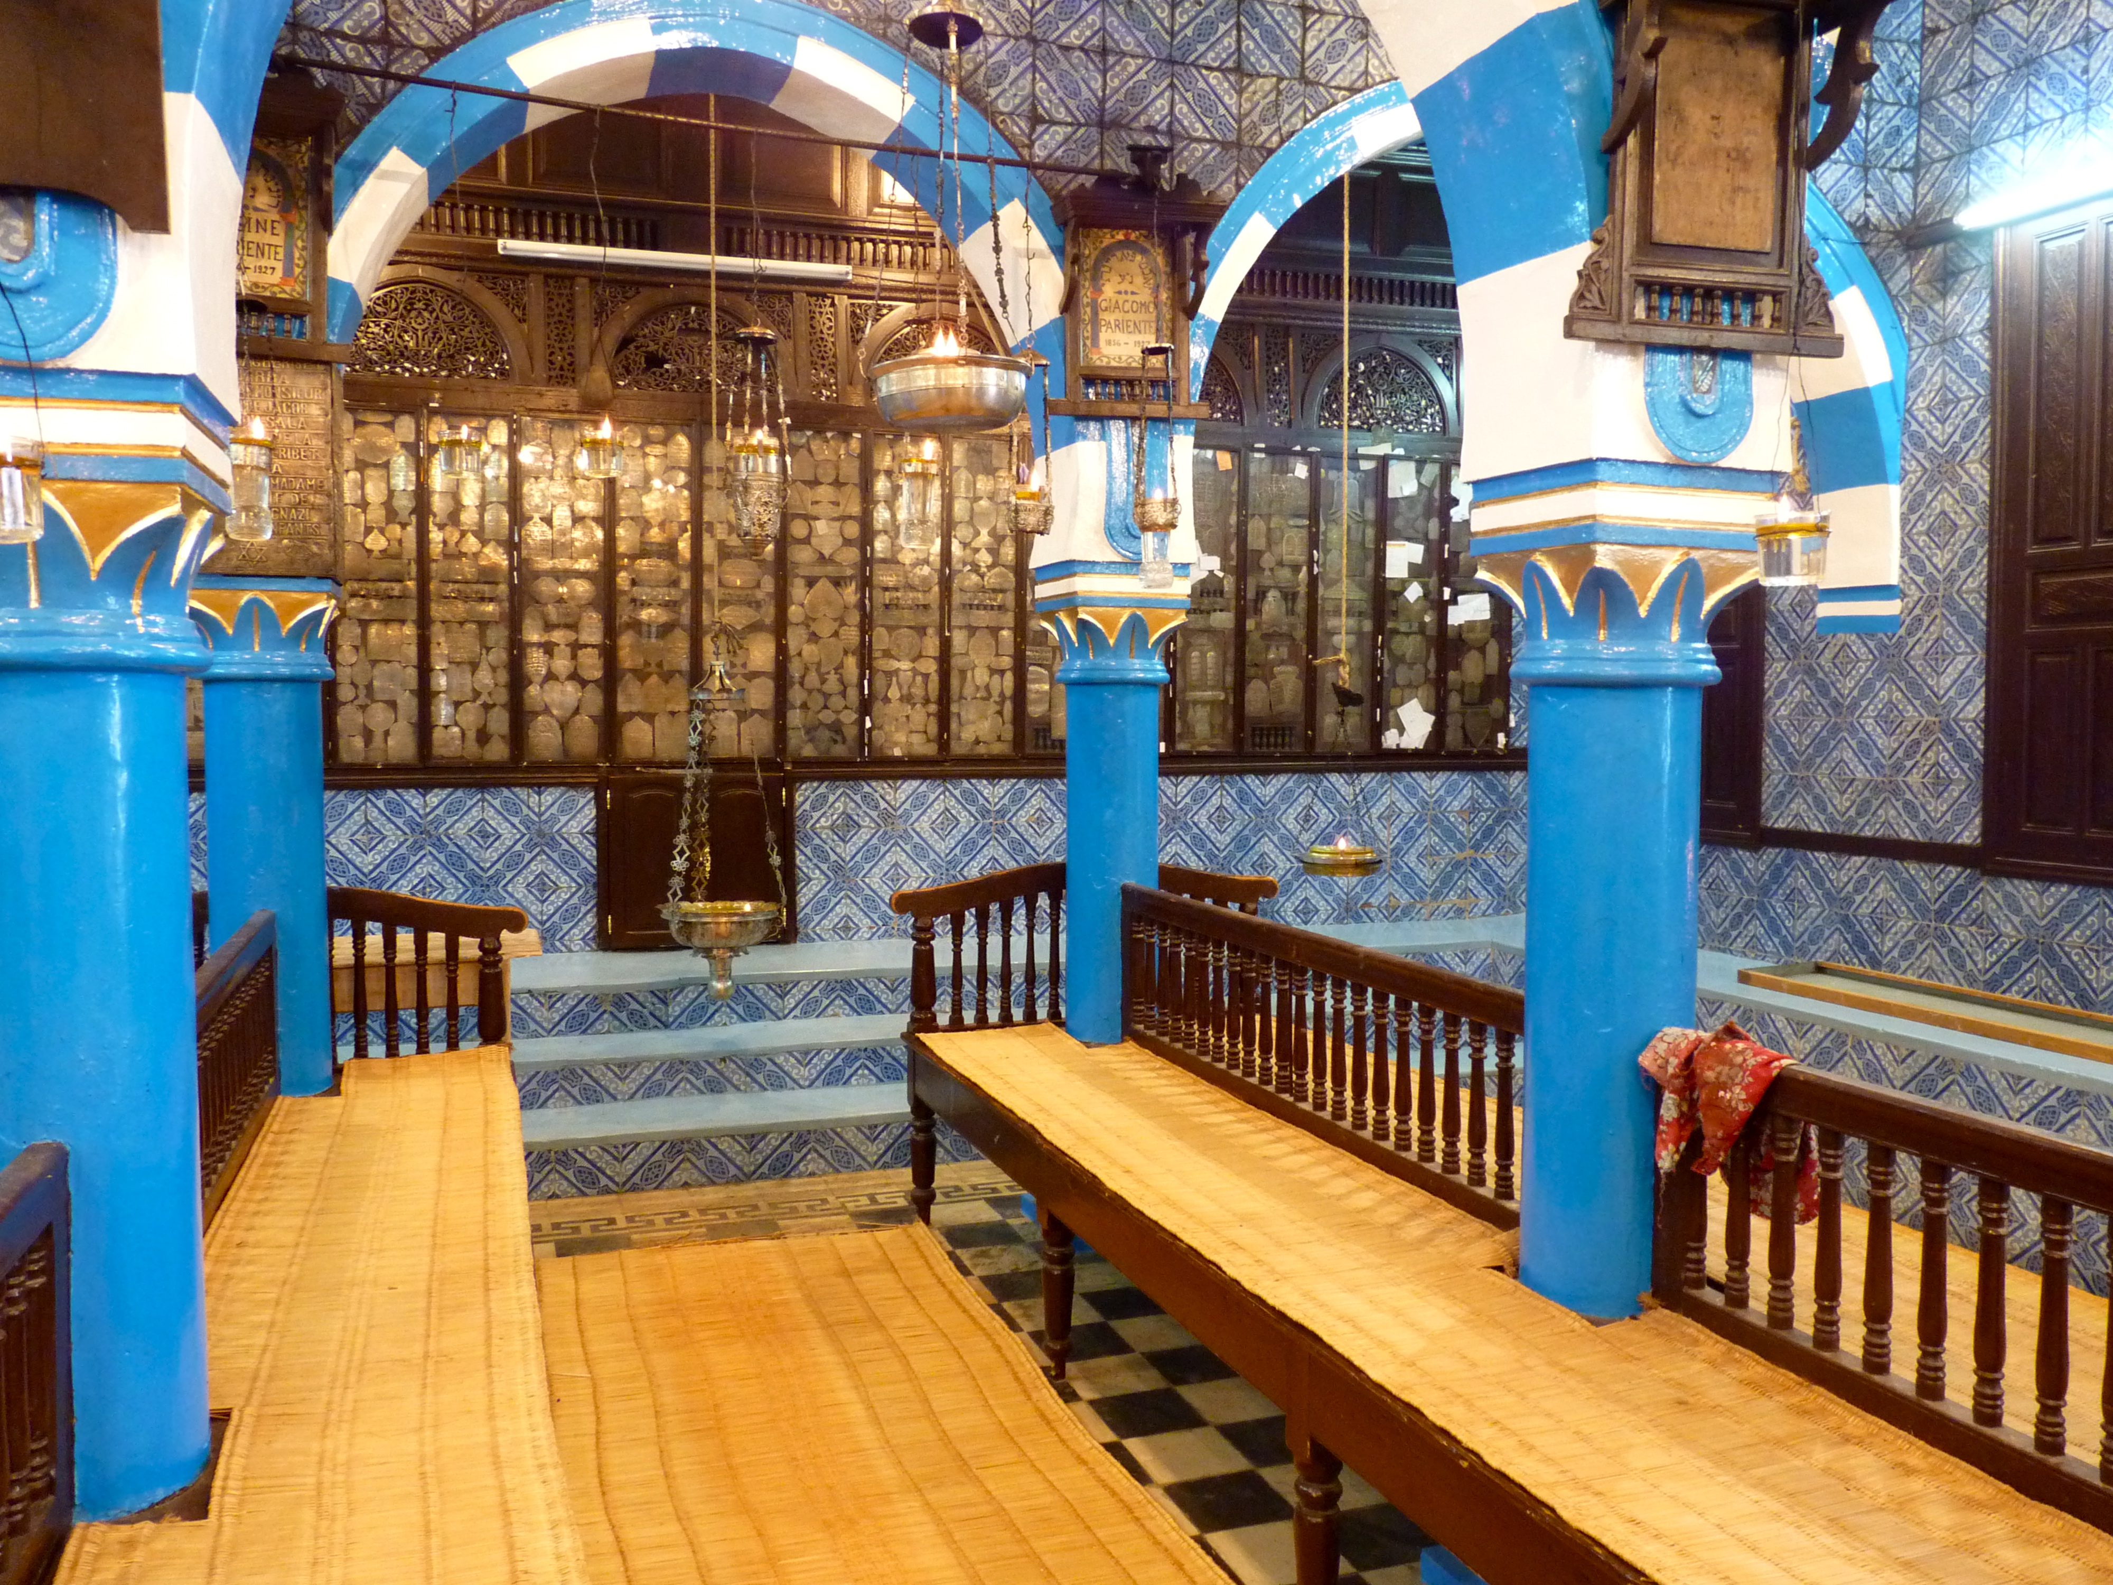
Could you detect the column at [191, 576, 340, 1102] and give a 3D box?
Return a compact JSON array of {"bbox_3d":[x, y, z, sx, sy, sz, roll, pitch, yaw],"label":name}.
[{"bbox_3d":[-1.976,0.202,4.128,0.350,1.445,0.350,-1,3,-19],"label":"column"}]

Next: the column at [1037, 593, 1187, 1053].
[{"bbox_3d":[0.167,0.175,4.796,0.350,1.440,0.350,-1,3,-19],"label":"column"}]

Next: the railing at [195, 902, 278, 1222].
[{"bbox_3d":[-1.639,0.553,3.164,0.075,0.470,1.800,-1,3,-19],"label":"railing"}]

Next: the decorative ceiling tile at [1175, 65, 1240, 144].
[{"bbox_3d":[0.408,-1.899,4.562,0.204,0.189,0.020,-1,3,-19],"label":"decorative ceiling tile"}]

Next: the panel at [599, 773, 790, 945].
[{"bbox_3d":[-1.325,0.249,6.101,0.731,0.653,0.050,-1,3,-19],"label":"panel"}]

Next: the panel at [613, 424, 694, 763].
[{"bbox_3d":[-1.473,-0.722,6.021,0.287,1.232,0.050,-1,3,-19],"label":"panel"}]

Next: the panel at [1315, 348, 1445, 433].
[{"bbox_3d":[1.356,-1.683,6.920,0.621,0.369,0.050,-1,3,-19],"label":"panel"}]

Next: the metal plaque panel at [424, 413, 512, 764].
[{"bbox_3d":[-2.073,-0.714,5.810,0.295,1.223,0.050,-1,3,-19],"label":"metal plaque panel"}]

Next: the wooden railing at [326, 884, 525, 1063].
[{"bbox_3d":[-1.724,0.481,4.410,0.605,0.470,0.070,-1,3,-19],"label":"wooden railing"}]

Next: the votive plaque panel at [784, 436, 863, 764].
[{"bbox_3d":[-0.880,-0.741,6.229,0.301,1.225,0.050,-1,3,-19],"label":"votive plaque panel"}]

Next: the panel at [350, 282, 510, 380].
[{"bbox_3d":[-2.198,-1.598,5.722,0.585,0.339,0.050,-1,3,-19],"label":"panel"}]

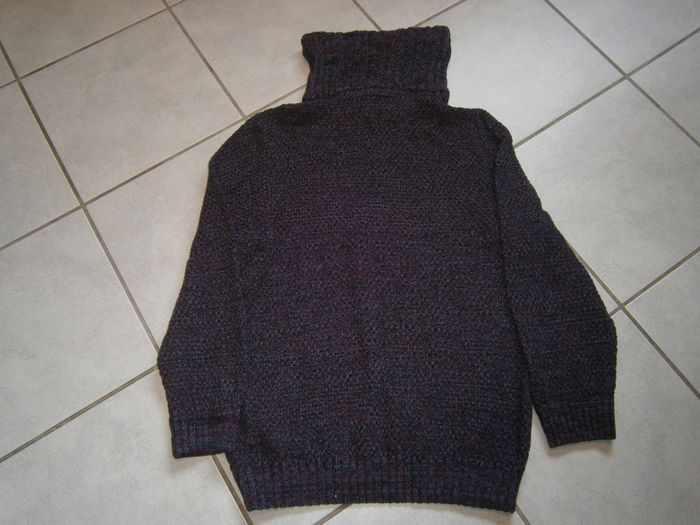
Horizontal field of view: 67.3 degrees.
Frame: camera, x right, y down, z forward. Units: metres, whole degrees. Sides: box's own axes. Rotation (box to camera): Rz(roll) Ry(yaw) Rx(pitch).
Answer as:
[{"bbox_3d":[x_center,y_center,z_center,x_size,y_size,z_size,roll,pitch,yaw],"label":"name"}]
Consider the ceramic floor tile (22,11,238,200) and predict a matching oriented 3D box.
[{"bbox_3d":[-0.416,-0.307,0.997,0.315,0.010,0.315,-32,72,-10],"label":"ceramic floor tile"}]

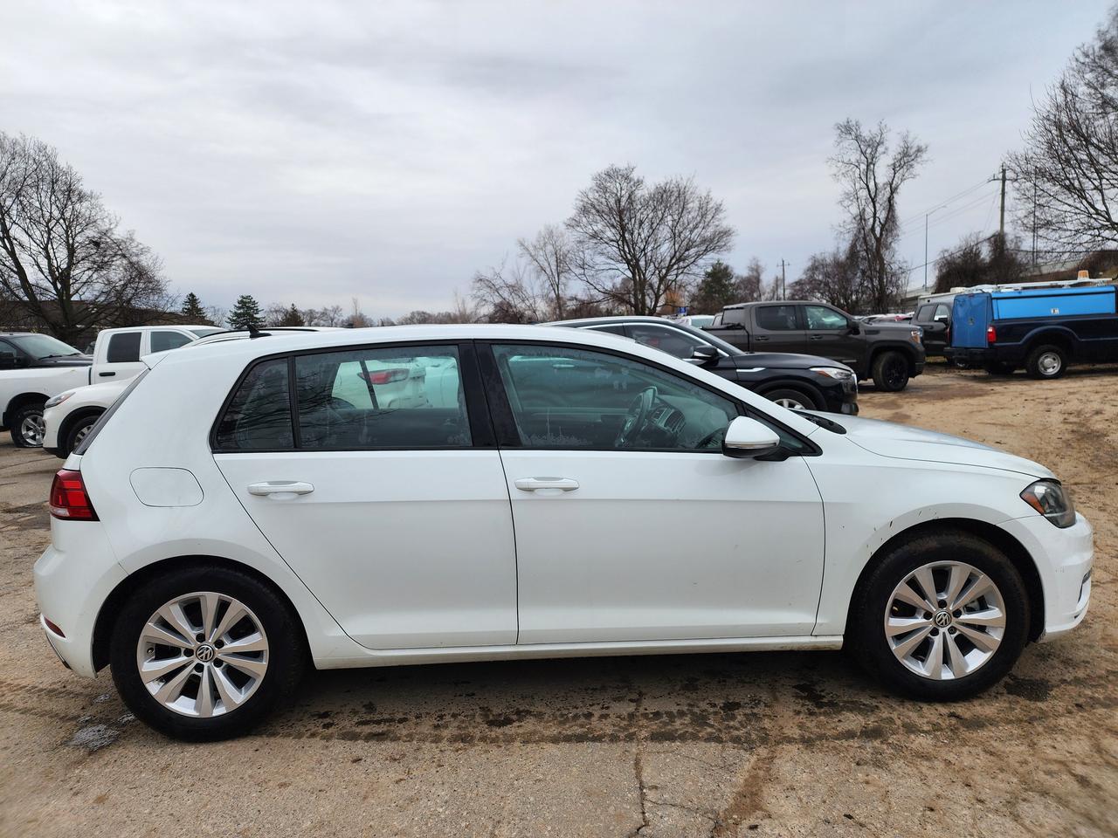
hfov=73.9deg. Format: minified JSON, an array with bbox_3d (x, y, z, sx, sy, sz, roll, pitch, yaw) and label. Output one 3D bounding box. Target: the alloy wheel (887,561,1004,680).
[{"bbox_3d":[1.396,0.723,2.779,0.445,0.445,0.190,-2,5,-3],"label":"alloy wheel"}]

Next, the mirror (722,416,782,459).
[{"bbox_3d":[0.677,0.066,2.600,0.180,0.145,0.215,-2,6,-3],"label":"mirror"}]

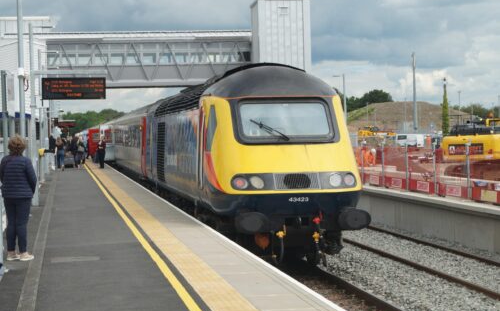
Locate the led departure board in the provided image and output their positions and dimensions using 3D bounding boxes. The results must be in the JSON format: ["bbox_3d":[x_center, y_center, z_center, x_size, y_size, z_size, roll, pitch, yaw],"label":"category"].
[{"bbox_3d":[-4.101,-1.555,26.616,1.450,0.520,0.250,-1,1,-9],"label":"led departure board"}]

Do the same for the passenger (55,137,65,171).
[{"bbox_3d":[-9.265,-0.124,55.328,0.500,1.640,0.500,-1,1,-9],"label":"passenger"}]

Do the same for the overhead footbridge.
[{"bbox_3d":[-6.506,-5.935,71.807,13.060,3.410,2.900,-1,1,-9],"label":"overhead footbridge"}]

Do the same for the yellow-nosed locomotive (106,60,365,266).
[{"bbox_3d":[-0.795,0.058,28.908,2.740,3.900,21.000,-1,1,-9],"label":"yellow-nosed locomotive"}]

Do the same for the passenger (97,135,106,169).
[{"bbox_3d":[-7.316,-0.181,55.924,0.500,1.640,0.360,-1,1,5],"label":"passenger"}]

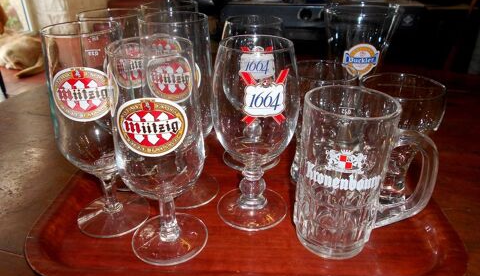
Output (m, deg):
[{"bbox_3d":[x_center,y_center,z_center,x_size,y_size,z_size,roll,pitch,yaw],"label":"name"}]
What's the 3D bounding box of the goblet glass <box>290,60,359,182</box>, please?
[{"bbox_3d":[0.083,-0.016,0.384,0.068,0.118,0.068,6,28,12],"label":"goblet glass"}]

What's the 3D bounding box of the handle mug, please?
[{"bbox_3d":[0.099,0.030,0.286,0.107,0.125,0.070,5,28,8],"label":"handle mug"}]

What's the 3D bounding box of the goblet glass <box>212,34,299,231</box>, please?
[{"bbox_3d":[0.012,-0.004,0.314,0.072,0.159,0.072,-4,28,-8],"label":"goblet glass"}]

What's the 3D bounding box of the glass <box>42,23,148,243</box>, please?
[{"bbox_3d":[-0.115,-0.004,0.300,0.068,0.172,0.068,-6,28,-12],"label":"glass"}]

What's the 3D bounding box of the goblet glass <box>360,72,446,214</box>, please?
[{"bbox_3d":[0.142,0.006,0.342,0.068,0.118,0.068,12,30,22],"label":"goblet glass"}]

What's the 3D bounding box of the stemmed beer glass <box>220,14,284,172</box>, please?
[{"bbox_3d":[0.014,-0.049,0.402,0.072,0.159,0.072,-1,27,-3],"label":"stemmed beer glass"}]

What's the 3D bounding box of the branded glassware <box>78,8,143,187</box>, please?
[{"bbox_3d":[-0.115,-0.035,0.360,0.068,0.172,0.068,-13,30,-24],"label":"branded glassware"}]

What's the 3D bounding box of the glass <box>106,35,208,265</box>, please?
[{"bbox_3d":[-0.059,0.013,0.275,0.068,0.165,0.068,-2,27,-5],"label":"glass"}]

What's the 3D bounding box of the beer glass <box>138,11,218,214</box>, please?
[{"bbox_3d":[-0.054,-0.023,0.336,0.068,0.172,0.068,-1,27,-3],"label":"beer glass"}]

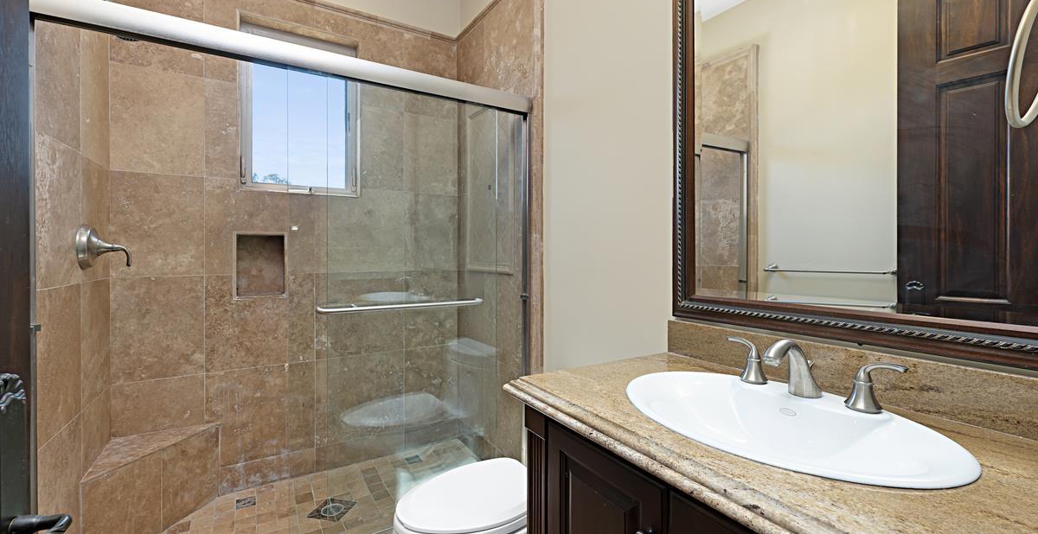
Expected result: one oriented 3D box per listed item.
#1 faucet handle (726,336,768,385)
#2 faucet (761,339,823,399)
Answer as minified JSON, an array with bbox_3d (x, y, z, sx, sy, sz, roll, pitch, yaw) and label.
[{"bbox_3d":[0.526,0.214,0.933,0.056,0.088,0.093,0,0,-29],"label":"faucet handle"},{"bbox_3d":[0.561,0.206,0.824,0.173,0.122,0.053,-1,1,-31],"label":"faucet"}]

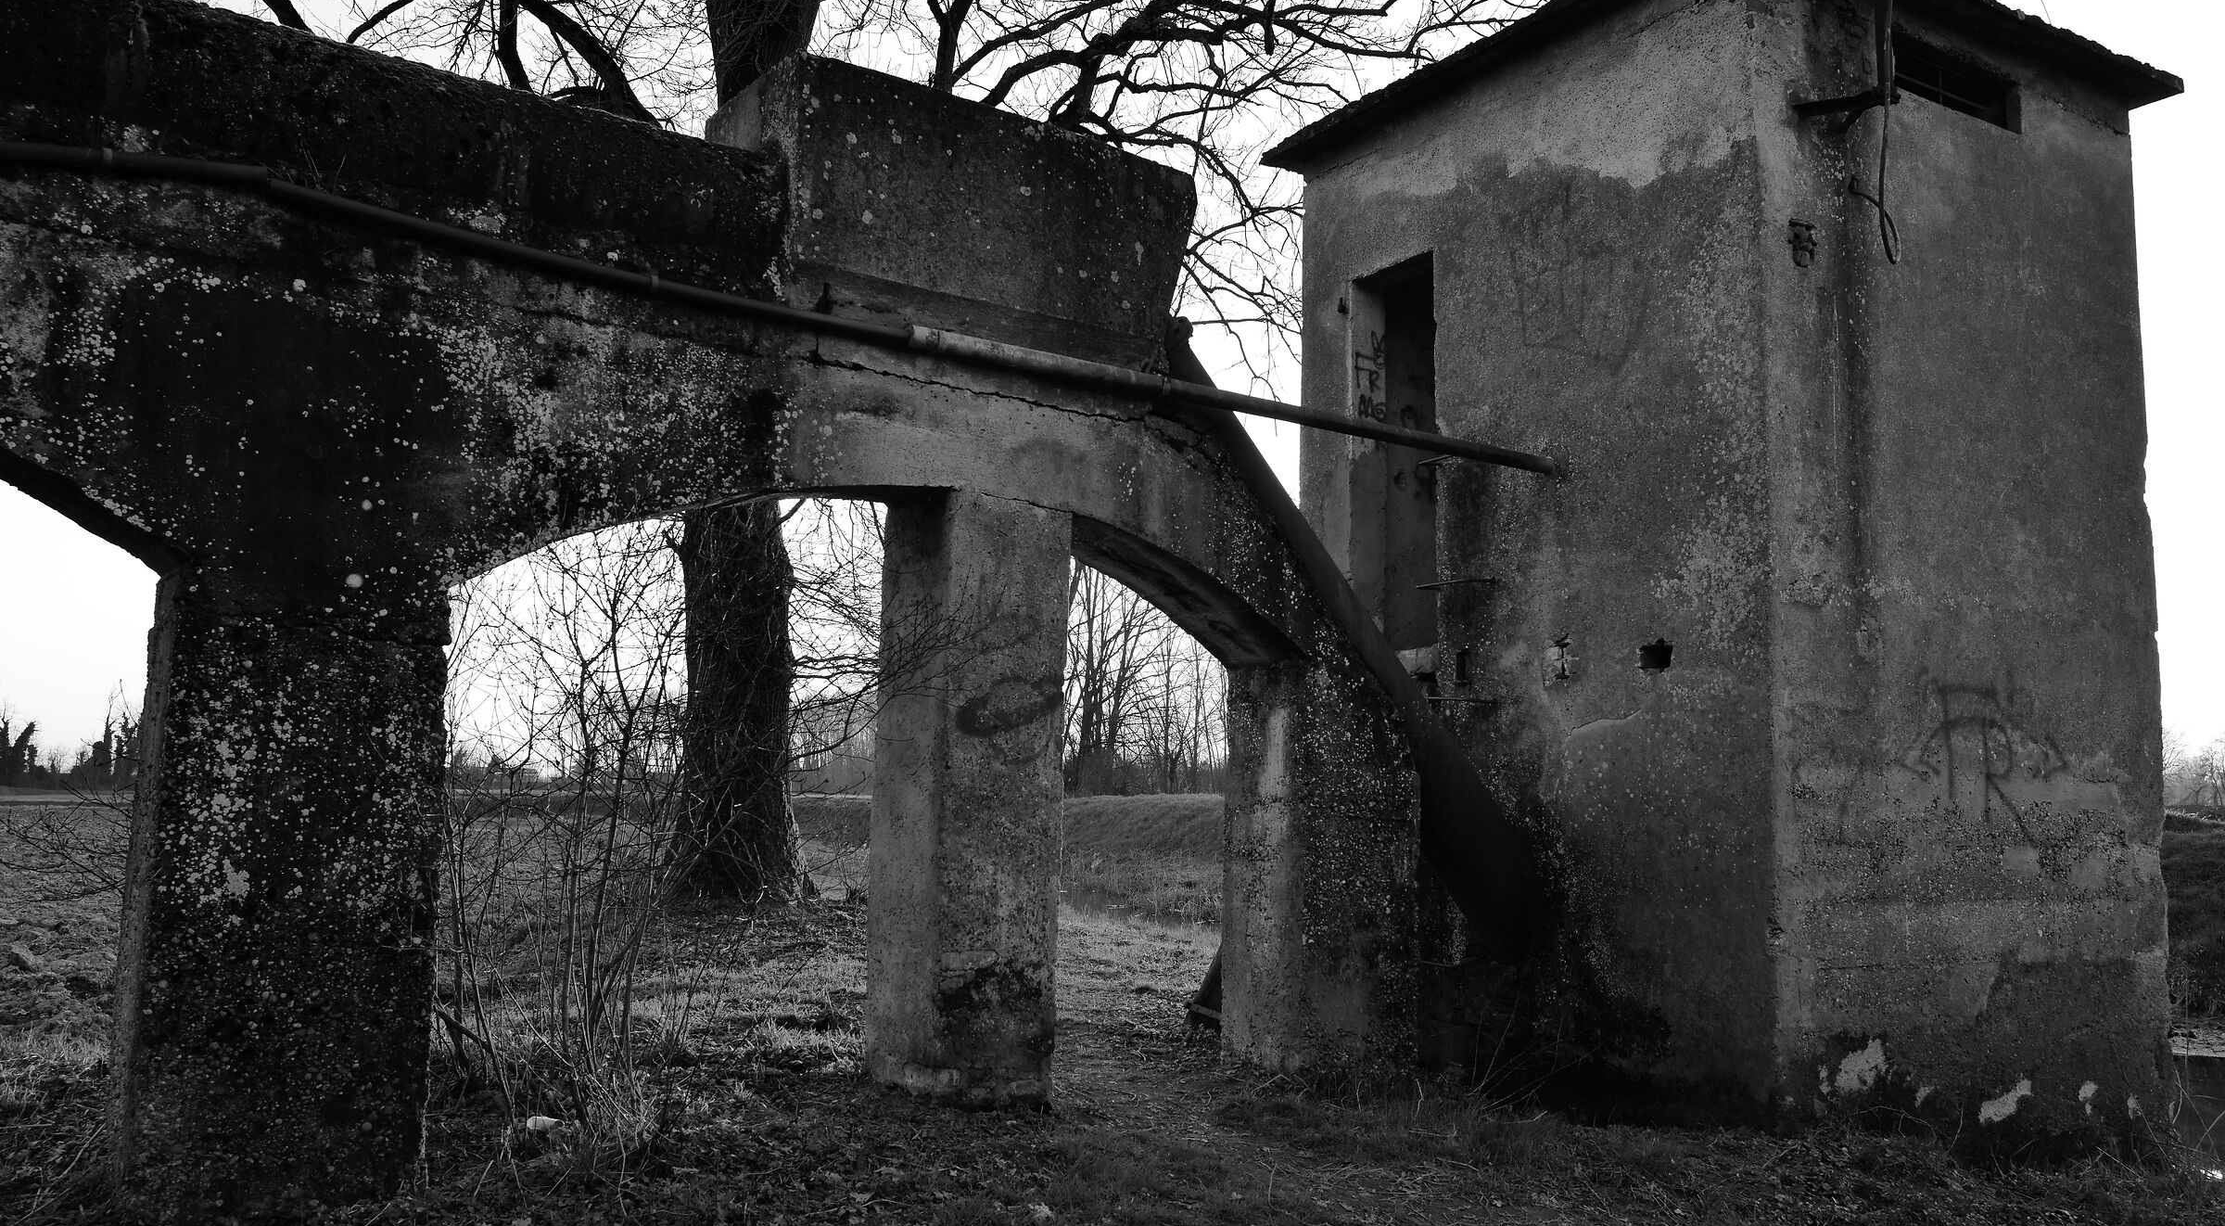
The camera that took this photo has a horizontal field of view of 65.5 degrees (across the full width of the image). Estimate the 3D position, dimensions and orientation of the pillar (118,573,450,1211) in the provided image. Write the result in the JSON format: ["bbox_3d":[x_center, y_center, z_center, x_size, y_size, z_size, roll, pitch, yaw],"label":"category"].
[{"bbox_3d":[-2.625,0.839,5.483,0.770,1.900,0.560,6,-8,-36],"label":"pillar"}]

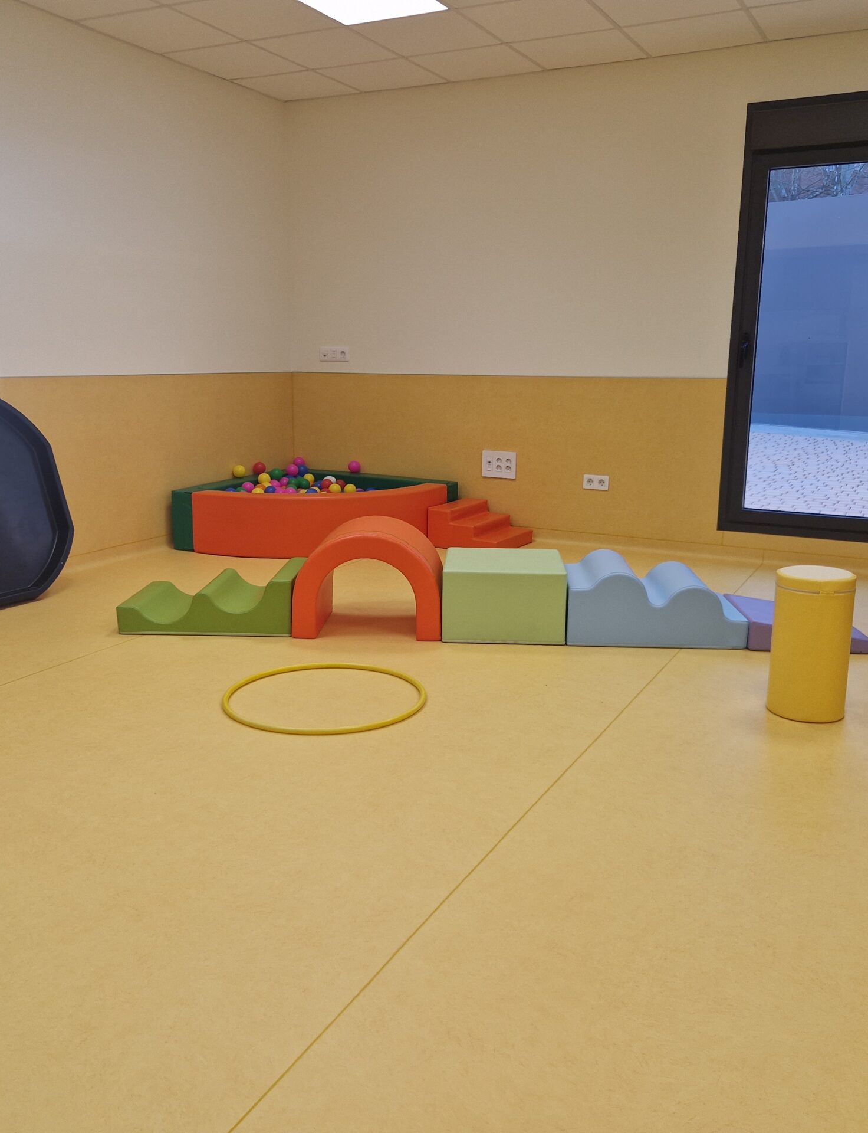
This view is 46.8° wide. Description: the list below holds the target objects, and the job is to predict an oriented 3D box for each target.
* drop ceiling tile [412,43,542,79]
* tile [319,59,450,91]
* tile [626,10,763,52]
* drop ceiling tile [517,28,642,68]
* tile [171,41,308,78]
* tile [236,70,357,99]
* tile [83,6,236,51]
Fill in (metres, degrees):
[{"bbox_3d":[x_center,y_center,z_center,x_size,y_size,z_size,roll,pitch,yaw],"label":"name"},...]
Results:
[{"bbox_3d":[0.233,-2.769,5.519,0.590,0.020,0.550,7,13,26],"label":"drop ceiling tile"},{"bbox_3d":[-0.302,-2.830,5.785,0.590,0.020,0.550,7,13,26],"label":"tile"},{"bbox_3d":[1.302,-2.647,4.988,0.590,0.020,0.550,7,13,26],"label":"tile"},{"bbox_3d":[0.766,-2.714,5.259,0.600,0.020,0.551,7,13,27],"label":"drop ceiling tile"},{"bbox_3d":[-1.085,-2.798,5.556,0.572,0.020,0.600,7,13,27],"label":"tile"},{"bbox_3d":[-0.821,-2.901,6.057,0.572,0.020,0.551,7,13,27],"label":"tile"},{"bbox_3d":[-1.360,-2.691,5.034,0.572,0.020,0.600,7,13,27],"label":"tile"}]

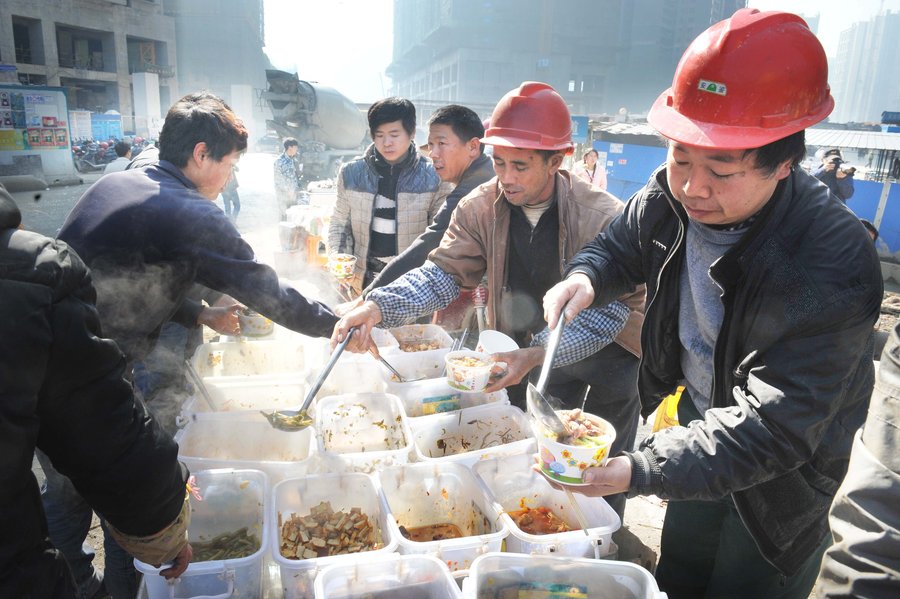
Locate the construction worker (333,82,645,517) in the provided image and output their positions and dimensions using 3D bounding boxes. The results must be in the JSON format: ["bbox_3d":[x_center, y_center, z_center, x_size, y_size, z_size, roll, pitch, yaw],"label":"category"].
[{"bbox_3d":[0.170,0.300,1.670,0.640,1.680,0.760,11,17,32],"label":"construction worker"}]

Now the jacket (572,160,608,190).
[{"bbox_3d":[1.660,-1.300,7.050,0.480,0.640,0.290,6,15,16],"label":"jacket"}]

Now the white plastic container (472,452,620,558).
[{"bbox_3d":[0.222,0.554,1.459,0.260,0.210,0.325,-3,15,-15],"label":"white plastic container"}]

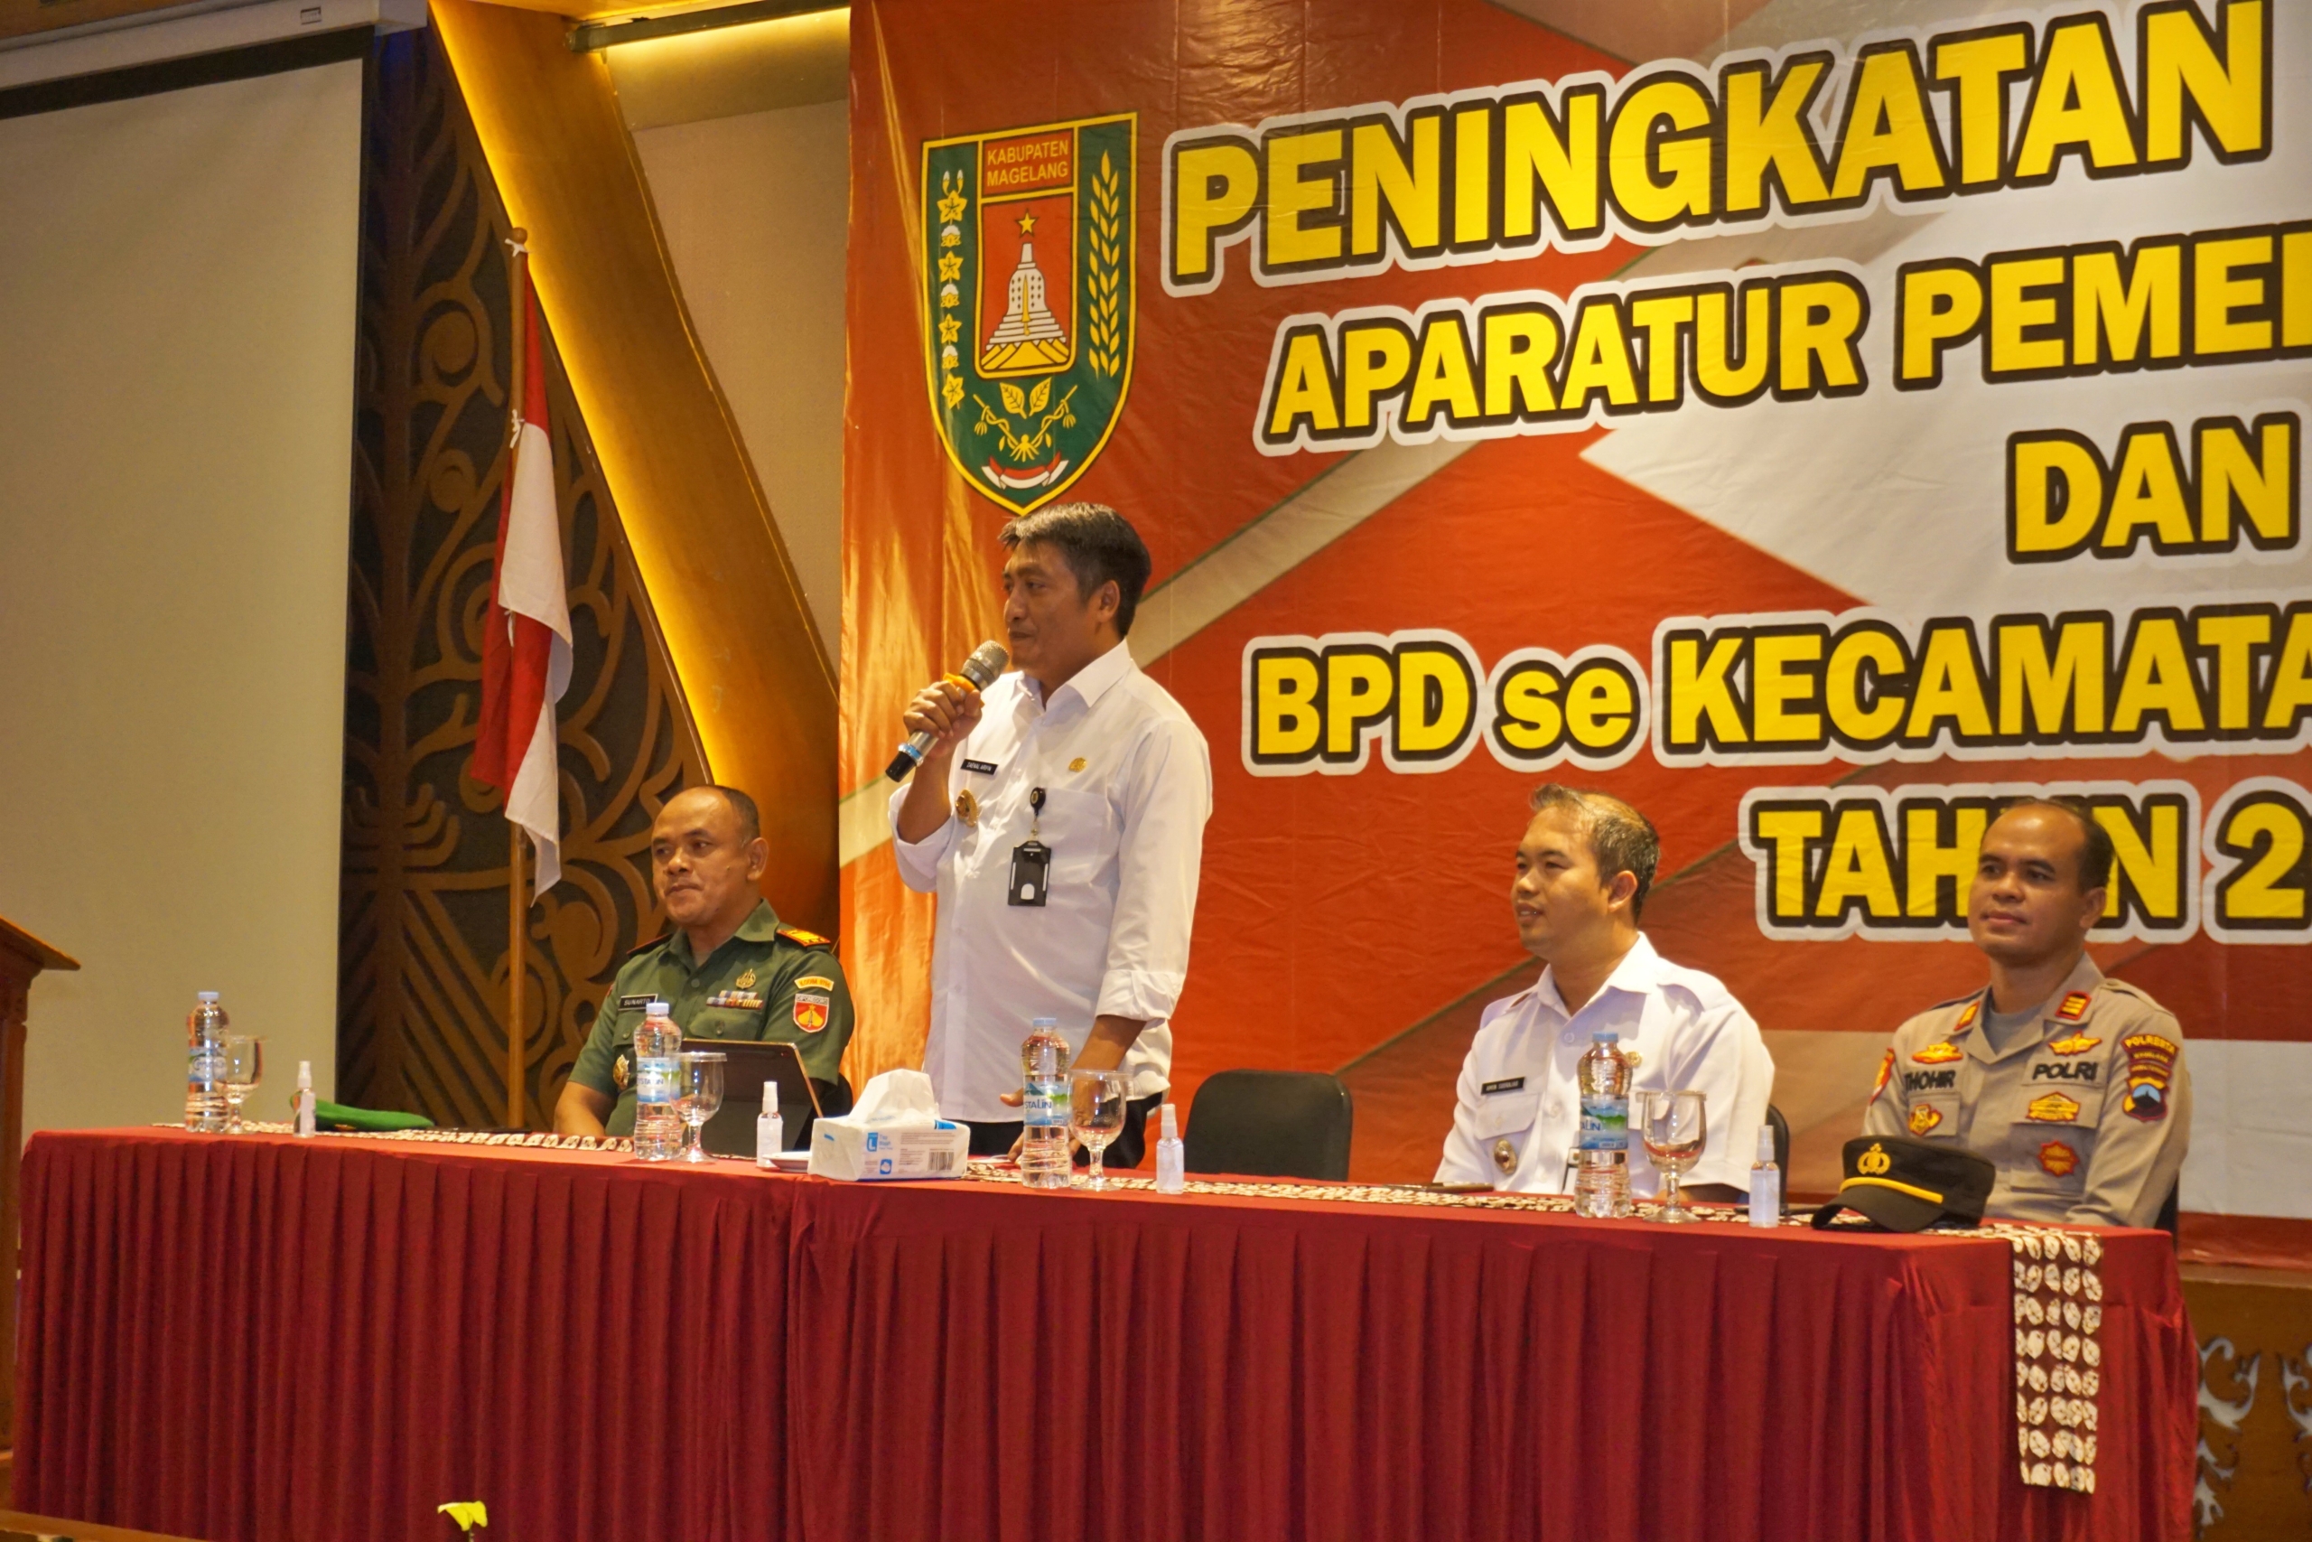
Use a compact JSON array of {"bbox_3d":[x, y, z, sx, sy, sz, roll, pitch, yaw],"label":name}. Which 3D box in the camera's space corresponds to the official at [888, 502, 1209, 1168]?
[{"bbox_3d":[-0.185,0.466,7.382,0.430,1.761,0.540,3,-3,-43],"label":"official"}]

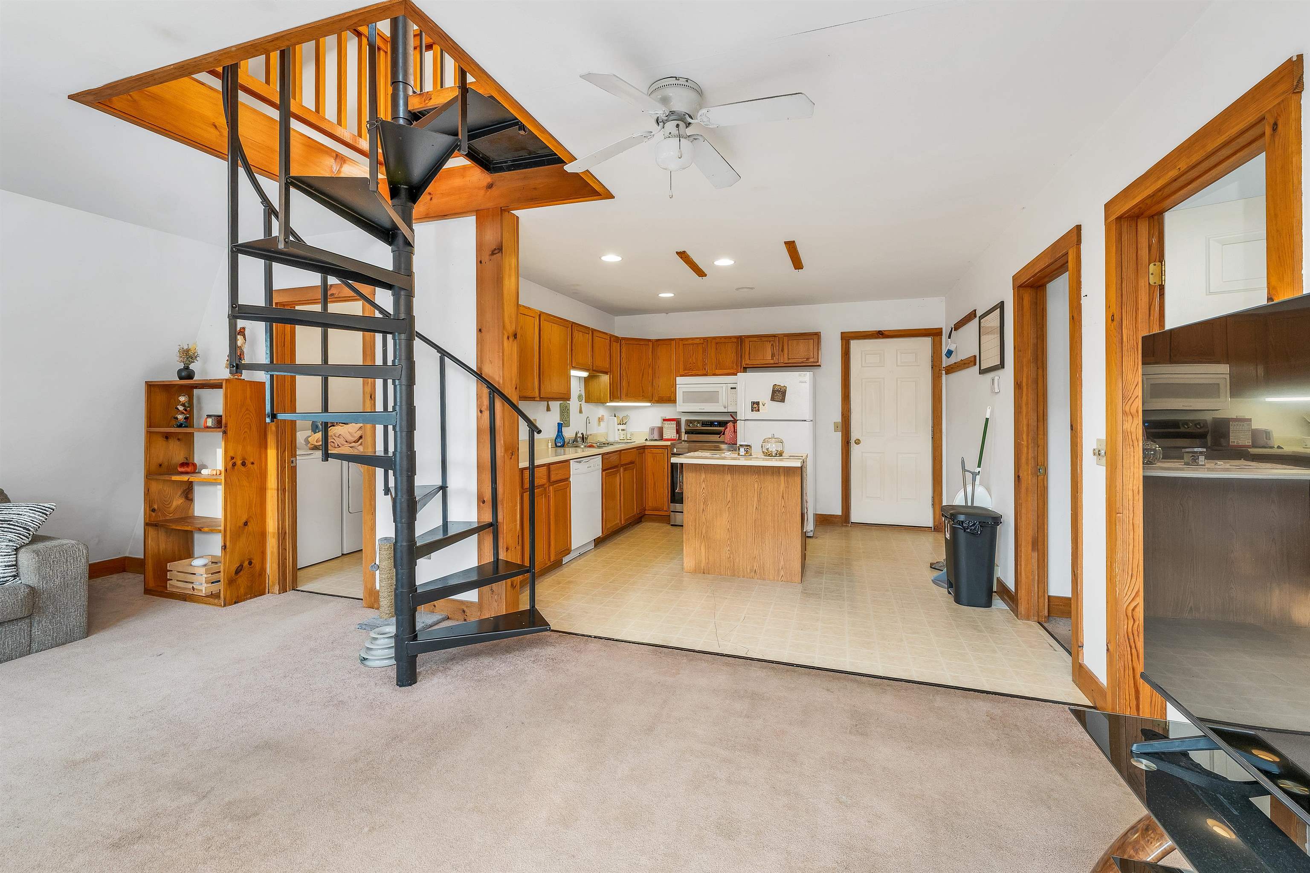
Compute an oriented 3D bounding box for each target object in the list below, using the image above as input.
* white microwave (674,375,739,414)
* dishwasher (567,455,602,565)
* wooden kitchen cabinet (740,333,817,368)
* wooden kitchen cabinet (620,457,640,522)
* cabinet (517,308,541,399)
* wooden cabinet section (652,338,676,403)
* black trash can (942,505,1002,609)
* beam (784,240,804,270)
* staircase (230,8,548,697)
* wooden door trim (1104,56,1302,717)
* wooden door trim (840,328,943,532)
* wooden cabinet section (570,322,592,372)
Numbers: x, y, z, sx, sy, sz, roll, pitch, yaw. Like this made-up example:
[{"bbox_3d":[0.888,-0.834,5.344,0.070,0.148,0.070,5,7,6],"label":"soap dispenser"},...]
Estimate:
[{"bbox_3d":[0.685,-0.491,6.431,0.756,0.413,0.403,0,1,19],"label":"white microwave"},{"bbox_3d":[-0.884,0.624,4.928,0.610,0.870,0.607,1,2,19],"label":"dishwasher"},{"bbox_3d":[1.440,-0.956,6.212,0.870,0.364,0.323,0,1,19],"label":"wooden kitchen cabinet"},{"bbox_3d":[-0.556,0.539,5.859,0.600,0.750,0.520,1,2,19],"label":"wooden kitchen cabinet"},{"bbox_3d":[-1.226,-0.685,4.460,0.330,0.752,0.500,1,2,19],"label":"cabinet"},{"bbox_3d":[0.165,-0.793,6.659,0.288,0.760,0.325,1,2,19],"label":"wooden cabinet section"},{"bbox_3d":[2.109,0.791,3.678,0.312,0.625,0.393,0,1,19],"label":"black trash can"},{"bbox_3d":[1.101,-1.409,4.281,0.076,0.025,0.806,0,1,19],"label":"beam"},{"bbox_3d":[-1.178,-0.444,2.584,1.391,3.225,1.391,0,1,19],"label":"staircase"},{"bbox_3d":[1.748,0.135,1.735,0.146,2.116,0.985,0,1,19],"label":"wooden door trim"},{"bbox_3d":[2.610,-0.062,6.046,1.023,2.179,0.100,1,2,19],"label":"wooden door trim"},{"bbox_3d":[-0.880,-0.883,5.443,0.325,0.451,0.461,1,2,19],"label":"wooden cabinet section"}]

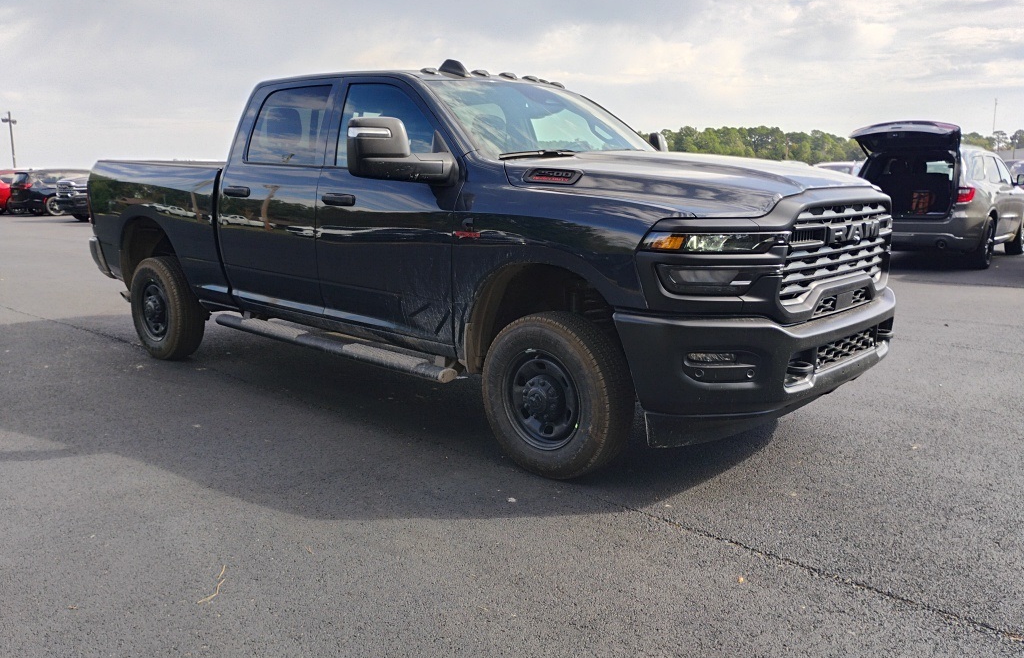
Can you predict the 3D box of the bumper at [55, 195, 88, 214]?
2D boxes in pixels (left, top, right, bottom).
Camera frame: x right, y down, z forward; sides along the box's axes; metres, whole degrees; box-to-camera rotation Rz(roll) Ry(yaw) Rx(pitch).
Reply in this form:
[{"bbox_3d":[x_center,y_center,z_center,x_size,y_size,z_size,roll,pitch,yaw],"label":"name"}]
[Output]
[{"bbox_3d":[-12.747,-3.623,24.300,2.000,0.530,0.600,9,14,39],"label":"bumper"}]

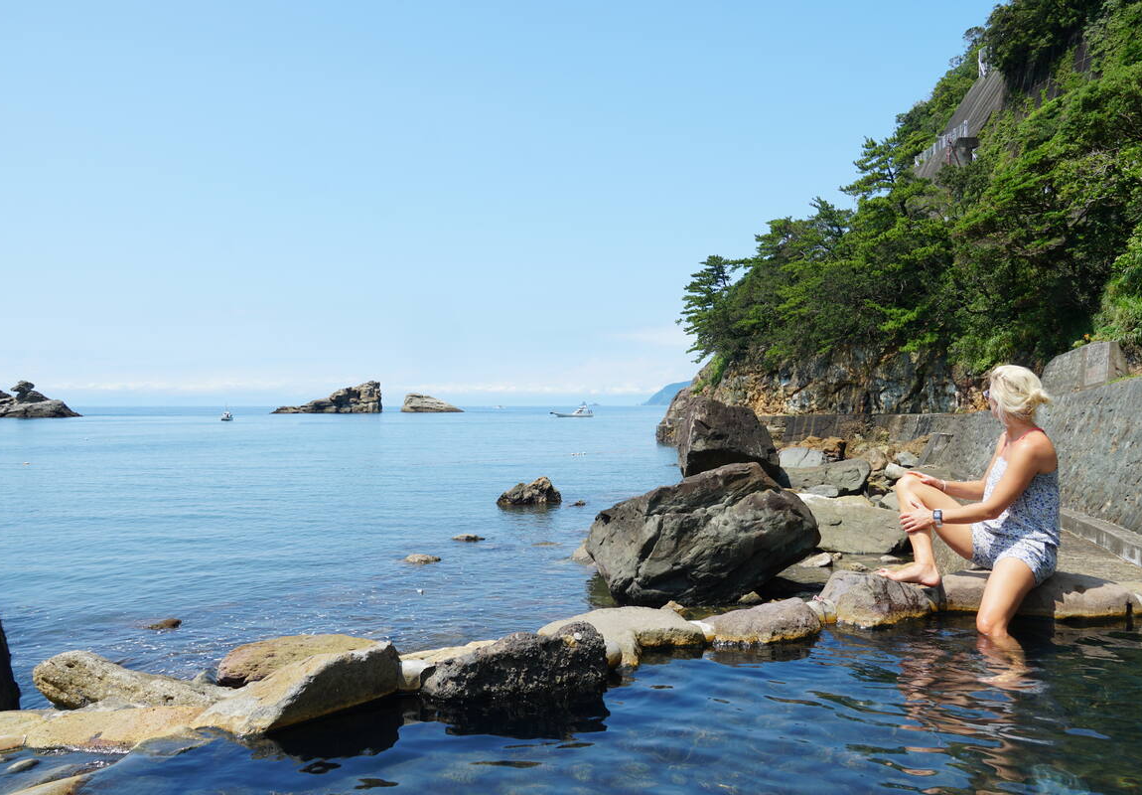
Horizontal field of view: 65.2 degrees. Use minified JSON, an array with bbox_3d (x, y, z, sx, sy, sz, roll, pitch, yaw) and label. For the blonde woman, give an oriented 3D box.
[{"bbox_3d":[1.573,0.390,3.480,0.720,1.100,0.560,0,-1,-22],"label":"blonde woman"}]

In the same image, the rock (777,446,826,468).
[{"bbox_3d":[4.900,1.140,19.000,1.050,0.550,0.850,0,-1,0],"label":"rock"}]

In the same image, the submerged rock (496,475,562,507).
[{"bbox_3d":[-0.840,1.790,18.000,1.300,0.660,1.000,0,-1,0],"label":"submerged rock"}]

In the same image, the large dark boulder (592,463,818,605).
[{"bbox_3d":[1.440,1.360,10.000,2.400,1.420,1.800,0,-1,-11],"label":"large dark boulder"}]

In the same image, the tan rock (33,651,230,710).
[{"bbox_3d":[-1.260,0.800,2.600,0.520,0.170,0.270,0,-1,-6],"label":"tan rock"}]

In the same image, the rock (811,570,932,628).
[{"bbox_3d":[1.160,0.765,3.450,0.440,0.200,0.360,0,-1,-21],"label":"rock"}]

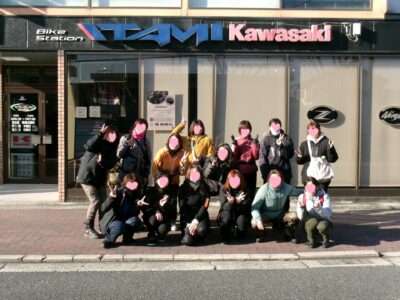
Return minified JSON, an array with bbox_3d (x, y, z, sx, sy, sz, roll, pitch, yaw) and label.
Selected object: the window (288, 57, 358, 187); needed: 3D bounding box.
[{"bbox_3d":[2.310,-0.524,11.451,1.314,2.438,0.100,0,2,-1],"label":"window"}]

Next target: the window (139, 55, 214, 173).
[{"bbox_3d":[-0.418,-0.535,11.402,1.377,2.399,0.100,0,2,-1],"label":"window"}]

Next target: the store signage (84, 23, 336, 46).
[{"bbox_3d":[0.091,-2.109,11.184,4.677,0.436,0.150,0,2,-1],"label":"store signage"}]

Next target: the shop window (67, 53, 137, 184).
[{"bbox_3d":[-1.811,-0.539,11.378,1.334,2.441,0.100,0,2,-1],"label":"shop window"}]

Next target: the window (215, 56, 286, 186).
[{"bbox_3d":[0.943,-0.524,11.427,1.346,2.429,0.100,0,2,-1],"label":"window"}]

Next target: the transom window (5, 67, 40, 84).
[{"bbox_3d":[-3.893,-1.634,13.433,0.786,0.393,0.100,0,2,-1],"label":"transom window"}]

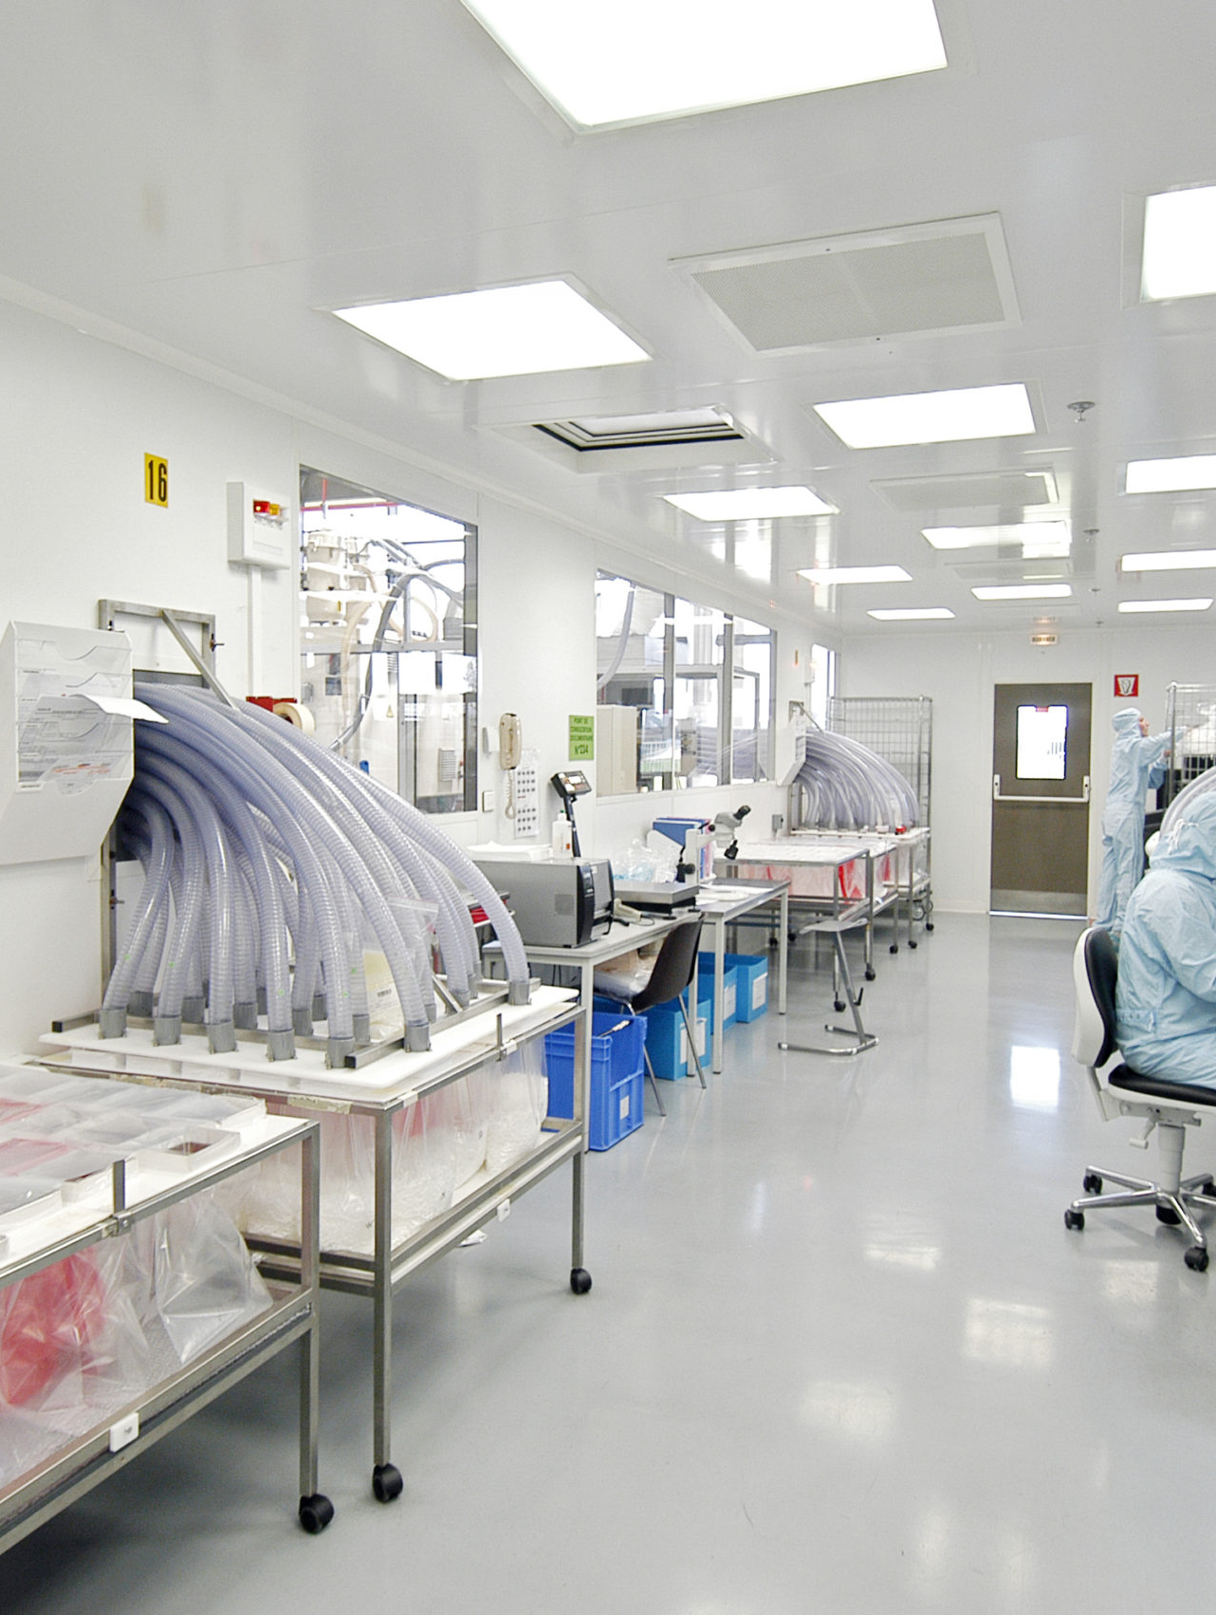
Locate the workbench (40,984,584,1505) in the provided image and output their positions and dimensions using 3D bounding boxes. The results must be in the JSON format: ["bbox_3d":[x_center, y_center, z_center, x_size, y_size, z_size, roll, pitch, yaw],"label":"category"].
[{"bbox_3d":[-0.658,0.927,2.997,0.940,0.830,1.030,2,3,22],"label":"workbench"}]

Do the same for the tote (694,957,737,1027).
[{"bbox_3d":[0.440,1.018,6.475,0.431,0.301,0.311,1,3,23],"label":"tote"}]

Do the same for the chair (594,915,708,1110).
[{"bbox_3d":[0.123,0.845,5.188,0.540,0.780,0.480,2,3,26],"label":"chair"}]

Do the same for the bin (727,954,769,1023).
[{"bbox_3d":[0.646,1.002,6.786,0.431,0.301,0.331,1,3,23],"label":"bin"}]

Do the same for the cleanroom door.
[{"bbox_3d":[3.787,-0.054,10.602,0.823,2.046,0.060,1,3,23],"label":"cleanroom door"}]

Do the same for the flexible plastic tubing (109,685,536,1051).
[{"bbox_3d":[-0.757,0.099,3.014,1.010,0.810,0.940,2,3,22],"label":"flexible plastic tubing"}]

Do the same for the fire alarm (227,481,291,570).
[{"bbox_3d":[-1.018,-0.822,3.567,0.057,0.212,0.235,2,3,22],"label":"fire alarm"}]

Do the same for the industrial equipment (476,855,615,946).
[{"bbox_3d":[-0.249,0.360,4.873,0.480,0.335,0.280,2,3,20],"label":"industrial equipment"}]

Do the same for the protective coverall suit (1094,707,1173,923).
[{"bbox_3d":[4.197,0.106,9.677,0.582,1.785,0.522,1,3,11],"label":"protective coverall suit"}]

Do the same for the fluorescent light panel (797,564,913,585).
[{"bbox_3d":[1.492,-1.419,7.342,0.610,0.050,0.610,2,3,22],"label":"fluorescent light panel"}]

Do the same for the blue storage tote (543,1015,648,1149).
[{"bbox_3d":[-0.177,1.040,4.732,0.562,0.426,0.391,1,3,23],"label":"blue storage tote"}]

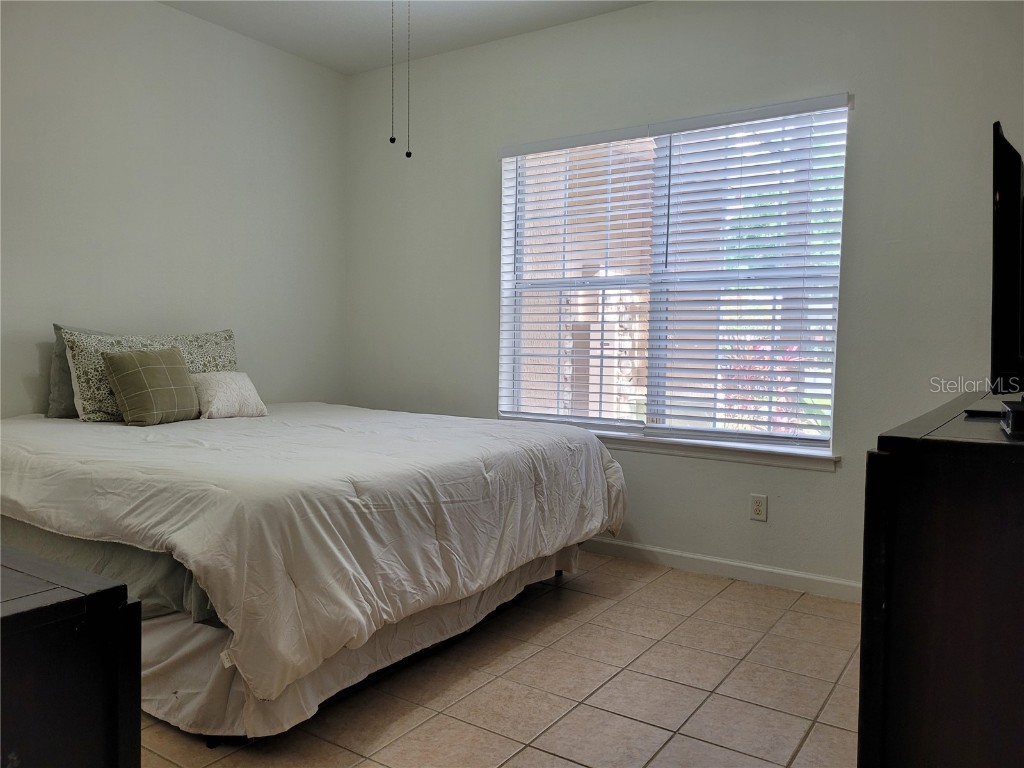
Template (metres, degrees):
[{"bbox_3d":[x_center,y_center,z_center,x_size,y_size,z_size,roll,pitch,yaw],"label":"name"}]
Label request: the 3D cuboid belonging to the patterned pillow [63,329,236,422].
[{"bbox_3d":[-1.708,-0.066,3.788,0.170,0.439,0.902,-22,-10,32],"label":"patterned pillow"}]

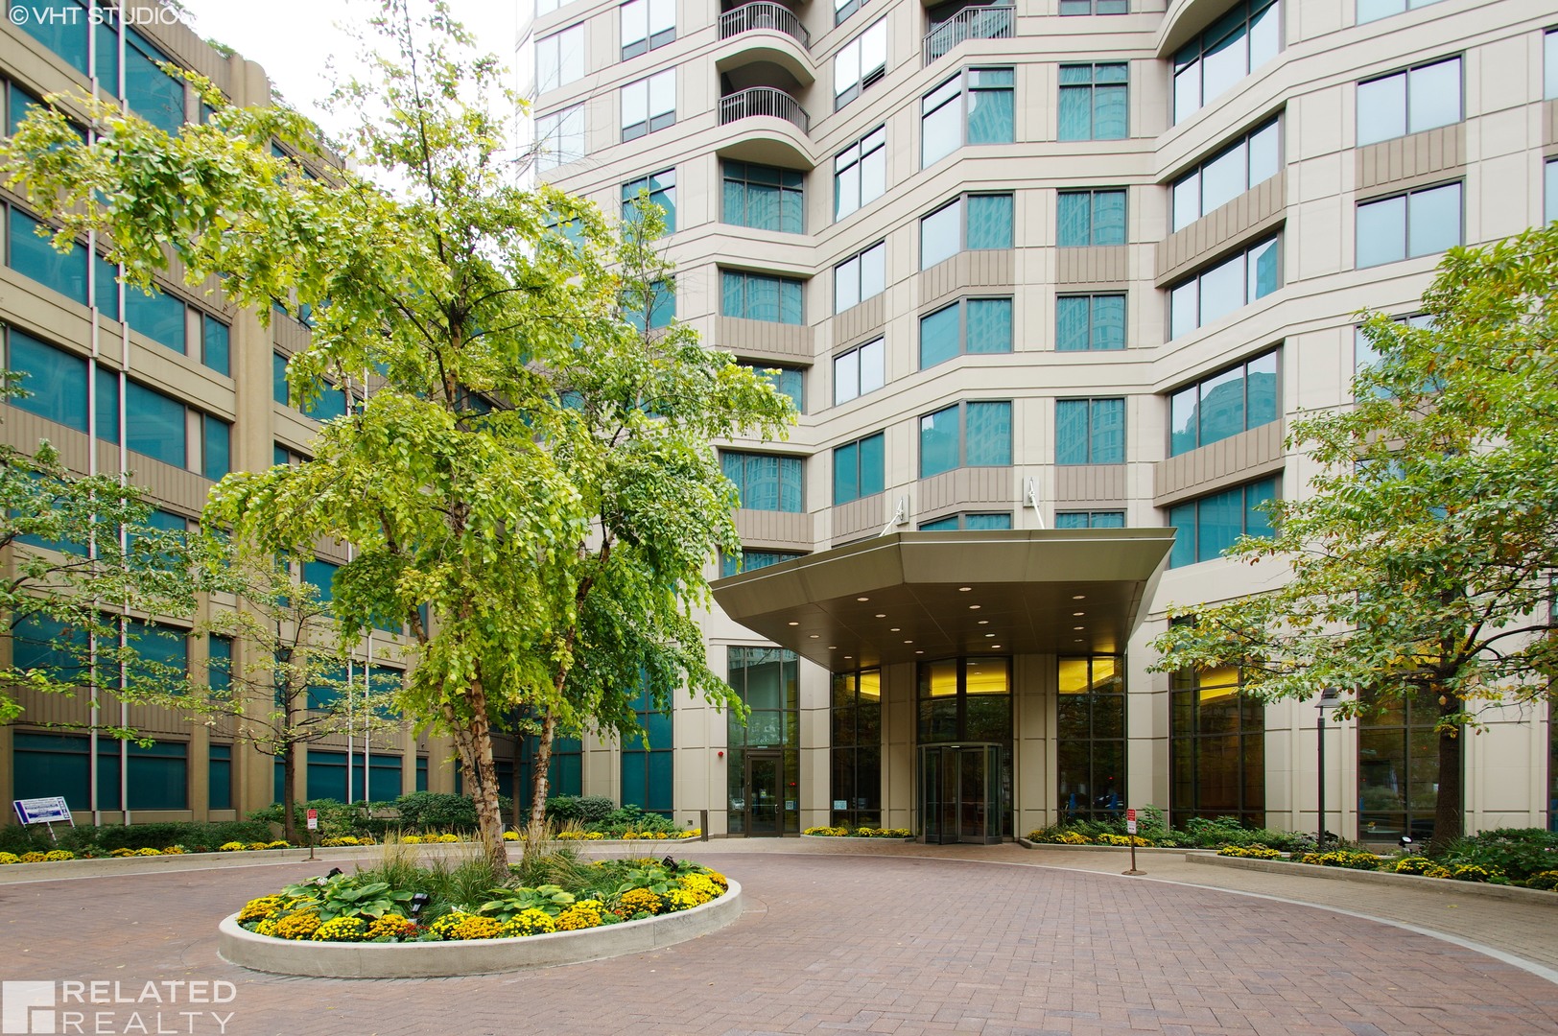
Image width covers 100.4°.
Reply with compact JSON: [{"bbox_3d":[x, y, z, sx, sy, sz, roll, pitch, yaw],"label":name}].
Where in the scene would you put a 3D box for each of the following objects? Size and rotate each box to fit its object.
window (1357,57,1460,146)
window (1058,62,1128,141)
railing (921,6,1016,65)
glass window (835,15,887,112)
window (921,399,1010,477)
[{"bbox_3d":[15.102,-10.000,15.545,2.062,1.652,0.200,-1,-4,17],"label":"window"},{"bbox_3d":[8.623,-11.405,17.821,1.859,2.128,0.150,0,0,2],"label":"window"},{"bbox_3d":[5.554,-14.292,19.096,2.603,0.945,0.512,-1,-4,19],"label":"railing"},{"bbox_3d":[2.487,-13.749,19.755,1.788,1.795,0.150,0,0,36],"label":"glass window"},{"bbox_3d":[4.958,-2.107,17.286,2.464,1.883,0.509,-1,-2,19],"label":"window"}]

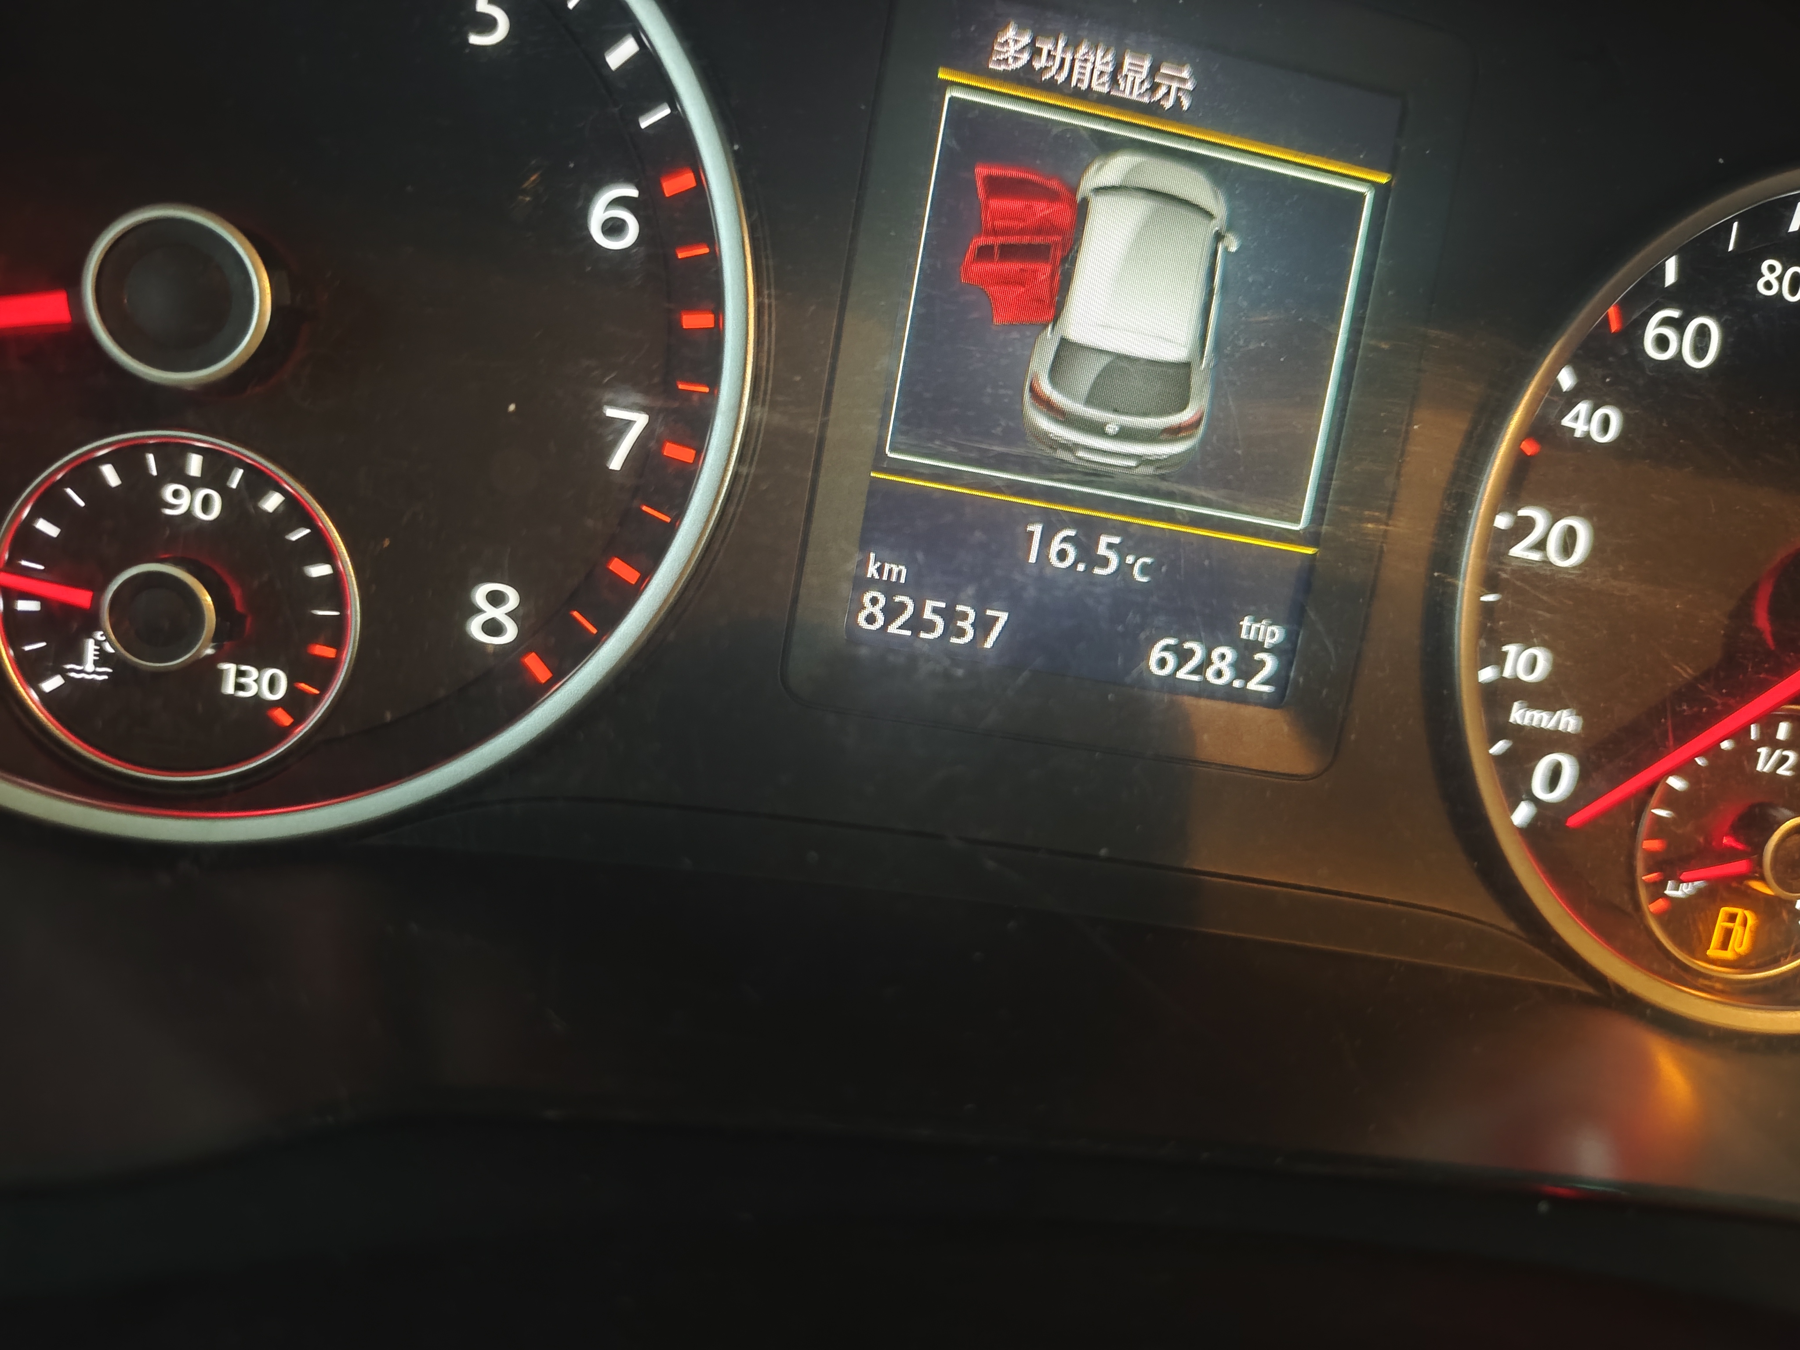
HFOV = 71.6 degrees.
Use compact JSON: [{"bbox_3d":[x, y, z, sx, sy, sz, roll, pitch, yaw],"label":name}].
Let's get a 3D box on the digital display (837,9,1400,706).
[{"bbox_3d":[0.025,-0.035,0.146,0.054,0.071,0.010,8,6,-10],"label":"digital display"}]

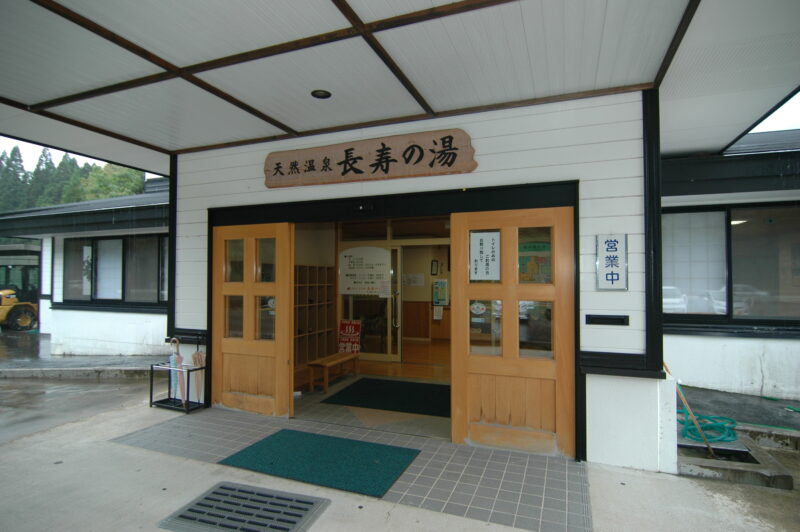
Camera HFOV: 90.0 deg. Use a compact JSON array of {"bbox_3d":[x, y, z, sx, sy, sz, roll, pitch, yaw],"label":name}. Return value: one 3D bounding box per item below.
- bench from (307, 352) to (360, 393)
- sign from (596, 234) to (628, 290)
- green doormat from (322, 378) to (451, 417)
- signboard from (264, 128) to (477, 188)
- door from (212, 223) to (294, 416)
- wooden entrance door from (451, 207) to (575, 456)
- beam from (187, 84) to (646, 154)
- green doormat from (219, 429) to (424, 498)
[{"bbox_3d":[-0.925,1.533,5.758,0.295,0.384,0.866,-1,-2,21],"label":"bench"},{"bbox_3d":[1.778,-0.027,3.347,0.233,0.468,0.025,-1,-2,21],"label":"sign"},{"bbox_3d":[0.063,1.706,5.298,1.699,0.015,1.264,-1,-2,21],"label":"green doormat"},{"bbox_3d":[-0.414,-1.099,4.222,2.479,0.429,0.050,-1,-2,21],"label":"signboard"},{"bbox_3d":[-1.776,0.605,4.759,1.153,2.187,0.055,-1,-2,21],"label":"door"},{"bbox_3d":[1.005,0.580,3.667,1.093,2.187,0.055,-1,-2,21],"label":"wooden entrance door"},{"bbox_3d":[-0.456,-1.472,4.231,5.442,0.055,0.070,0,-1,21],"label":"beam"},{"bbox_3d":[-0.664,1.660,3.489,1.478,0.015,0.825,-1,-2,21],"label":"green doormat"}]

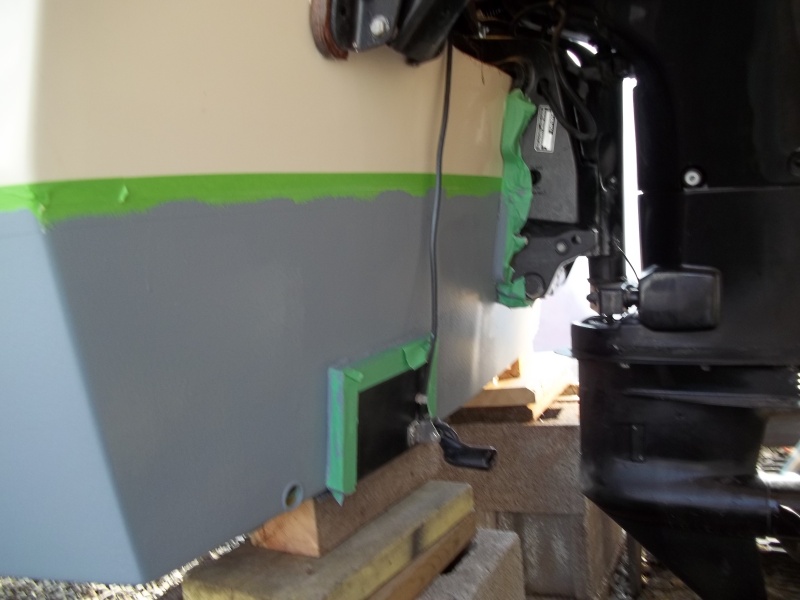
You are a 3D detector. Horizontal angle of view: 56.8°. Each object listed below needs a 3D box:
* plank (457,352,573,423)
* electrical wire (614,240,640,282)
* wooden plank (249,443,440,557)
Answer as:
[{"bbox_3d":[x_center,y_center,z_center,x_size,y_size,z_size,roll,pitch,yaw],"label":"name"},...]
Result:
[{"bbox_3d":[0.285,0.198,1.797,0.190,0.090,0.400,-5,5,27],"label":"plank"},{"bbox_3d":[0.420,-0.073,1.370,0.042,0.080,0.025,-4,6,33],"label":"electrical wire"},{"bbox_3d":[-0.088,0.312,1.265,0.142,0.090,0.353,-4,6,33],"label":"wooden plank"}]

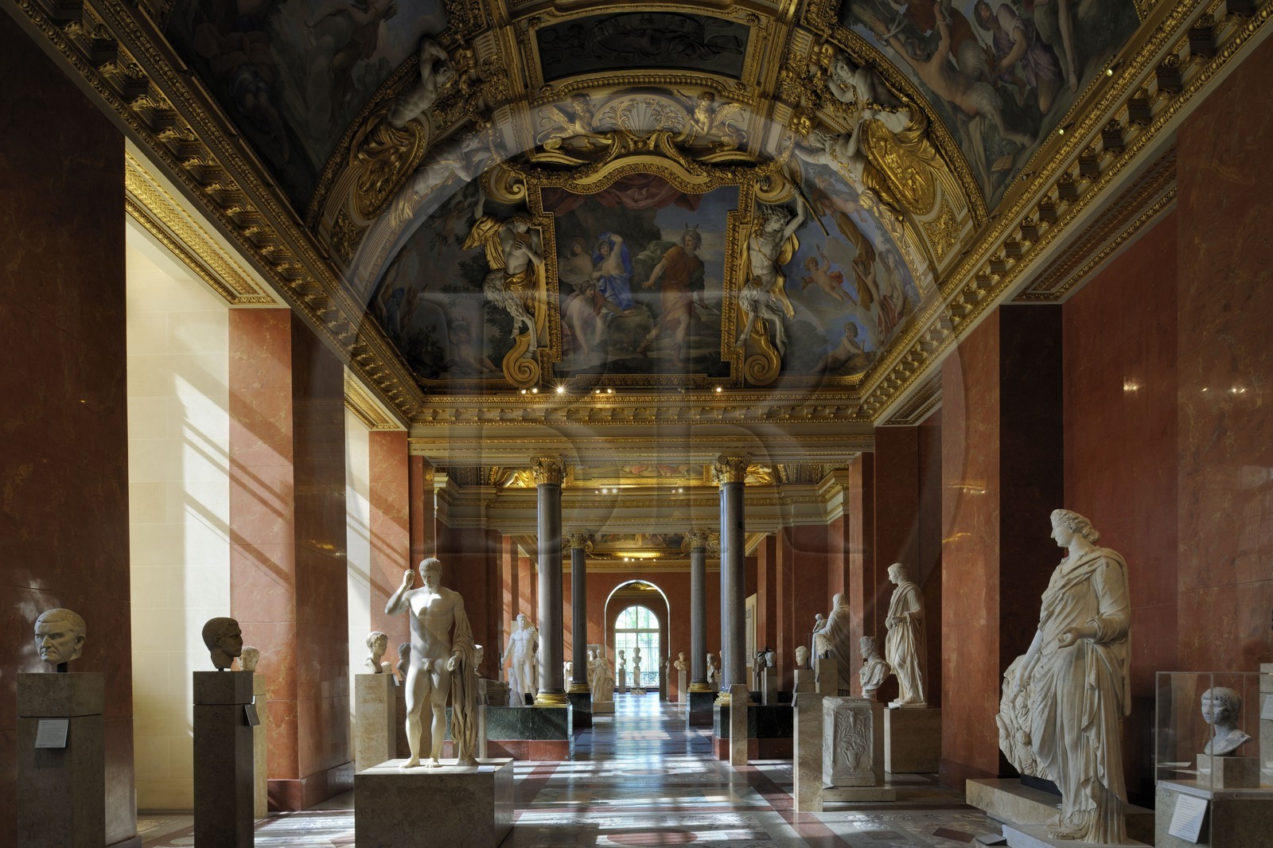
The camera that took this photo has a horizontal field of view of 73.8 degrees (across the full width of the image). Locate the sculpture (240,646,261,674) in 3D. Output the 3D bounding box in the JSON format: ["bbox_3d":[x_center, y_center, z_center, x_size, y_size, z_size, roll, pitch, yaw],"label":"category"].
[{"bbox_3d":[-3.886,2.362,8.500,0.220,0.270,0.190,6,-10,-34],"label":"sculpture"}]

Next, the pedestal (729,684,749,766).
[{"bbox_3d":[1.527,4.493,12.650,0.240,1.200,0.250,0,-9,0],"label":"pedestal"}]

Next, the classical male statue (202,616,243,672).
[{"bbox_3d":[-2.637,1.399,5.400,0.260,0.320,0.220,1,-9,-9],"label":"classical male statue"}]

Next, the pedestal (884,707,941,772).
[{"bbox_3d":[3.918,4.445,12.000,0.780,0.870,0.700,0,-9,0],"label":"pedestal"}]

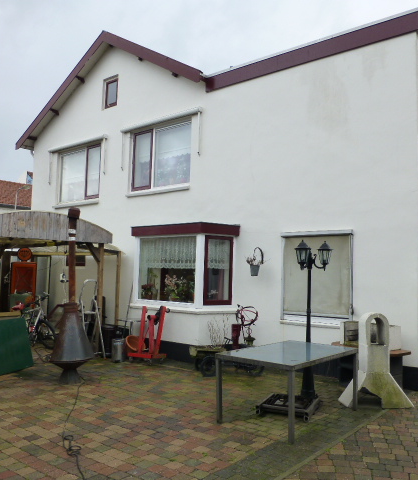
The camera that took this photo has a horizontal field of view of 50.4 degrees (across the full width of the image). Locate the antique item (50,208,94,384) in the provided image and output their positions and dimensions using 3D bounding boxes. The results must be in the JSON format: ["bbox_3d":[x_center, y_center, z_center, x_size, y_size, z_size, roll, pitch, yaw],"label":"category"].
[{"bbox_3d":[-1.978,0.801,6.574,0.650,2.550,0.650,2,-5,-6],"label":"antique item"}]

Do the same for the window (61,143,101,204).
[{"bbox_3d":[-3.710,-1.832,12.619,2.038,1.536,0.130,-1,-5,40],"label":"window"}]

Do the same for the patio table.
[{"bbox_3d":[0.975,1.701,5.258,0.962,0.750,1.632,-1,-5,40],"label":"patio table"}]

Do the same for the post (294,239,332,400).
[{"bbox_3d":[1.359,1.034,5.848,0.500,2.080,0.380,3,-5,-15],"label":"post"}]

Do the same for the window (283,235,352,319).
[{"bbox_3d":[1.884,0.638,7.839,1.310,1.550,0.120,-2,-6,39],"label":"window"}]

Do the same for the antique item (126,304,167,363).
[{"bbox_3d":[-1.113,1.713,8.162,0.580,1.000,0.480,-1,-5,40],"label":"antique item"}]

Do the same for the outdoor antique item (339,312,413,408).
[{"bbox_3d":[2.202,1.569,5.856,0.860,1.170,0.320,2,-3,-4],"label":"outdoor antique item"}]

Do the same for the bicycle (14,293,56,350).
[{"bbox_3d":[-3.424,1.633,8.448,0.600,1.080,1.680,1,-4,14],"label":"bicycle"}]

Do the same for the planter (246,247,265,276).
[{"bbox_3d":[0.897,0.415,8.562,0.300,0.560,0.220,-2,-6,39],"label":"planter"}]

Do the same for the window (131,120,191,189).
[{"bbox_3d":[-1.166,-1.943,10.513,2.001,1.503,0.130,-1,-5,40],"label":"window"}]

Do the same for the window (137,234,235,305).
[{"bbox_3d":[-0.533,0.663,9.340,2.190,1.390,0.620,-2,-6,39],"label":"window"}]

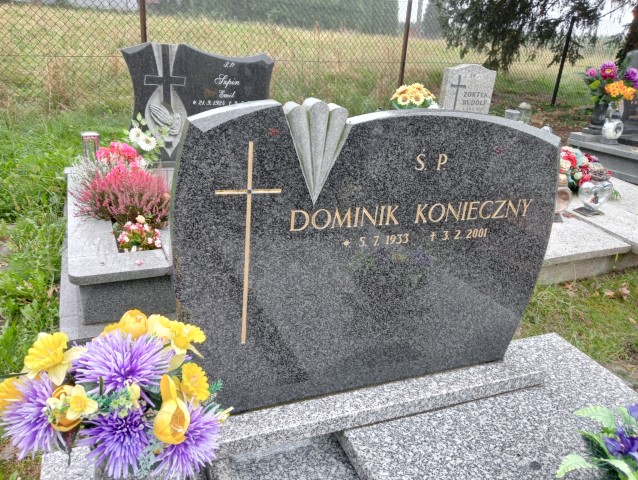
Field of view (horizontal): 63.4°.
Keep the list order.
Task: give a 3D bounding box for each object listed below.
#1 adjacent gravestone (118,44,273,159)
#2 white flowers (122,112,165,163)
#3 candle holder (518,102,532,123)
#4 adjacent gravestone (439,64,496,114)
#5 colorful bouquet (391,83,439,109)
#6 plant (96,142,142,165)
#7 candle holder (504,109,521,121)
[{"bbox_3d":[-0.762,-0.873,3.355,0.930,0.720,0.090,-5,25,-24],"label":"adjacent gravestone"},{"bbox_3d":[-1.047,-0.592,3.083,0.240,0.320,0.220,-4,24,-23],"label":"white flowers"},{"bbox_3d":[1.681,-1.001,4.220,0.100,0.230,0.100,-4,24,-23],"label":"candle holder"},{"bbox_3d":[1.180,-1.109,4.230,0.470,0.630,0.080,-4,24,-23],"label":"adjacent gravestone"},{"bbox_3d":[0.679,-0.989,3.715,0.320,0.280,0.300,-4,24,-23],"label":"colorful bouquet"},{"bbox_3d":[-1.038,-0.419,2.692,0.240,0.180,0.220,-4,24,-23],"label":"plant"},{"bbox_3d":[1.550,-0.969,4.151,0.110,0.170,0.110,-4,24,-23],"label":"candle holder"}]

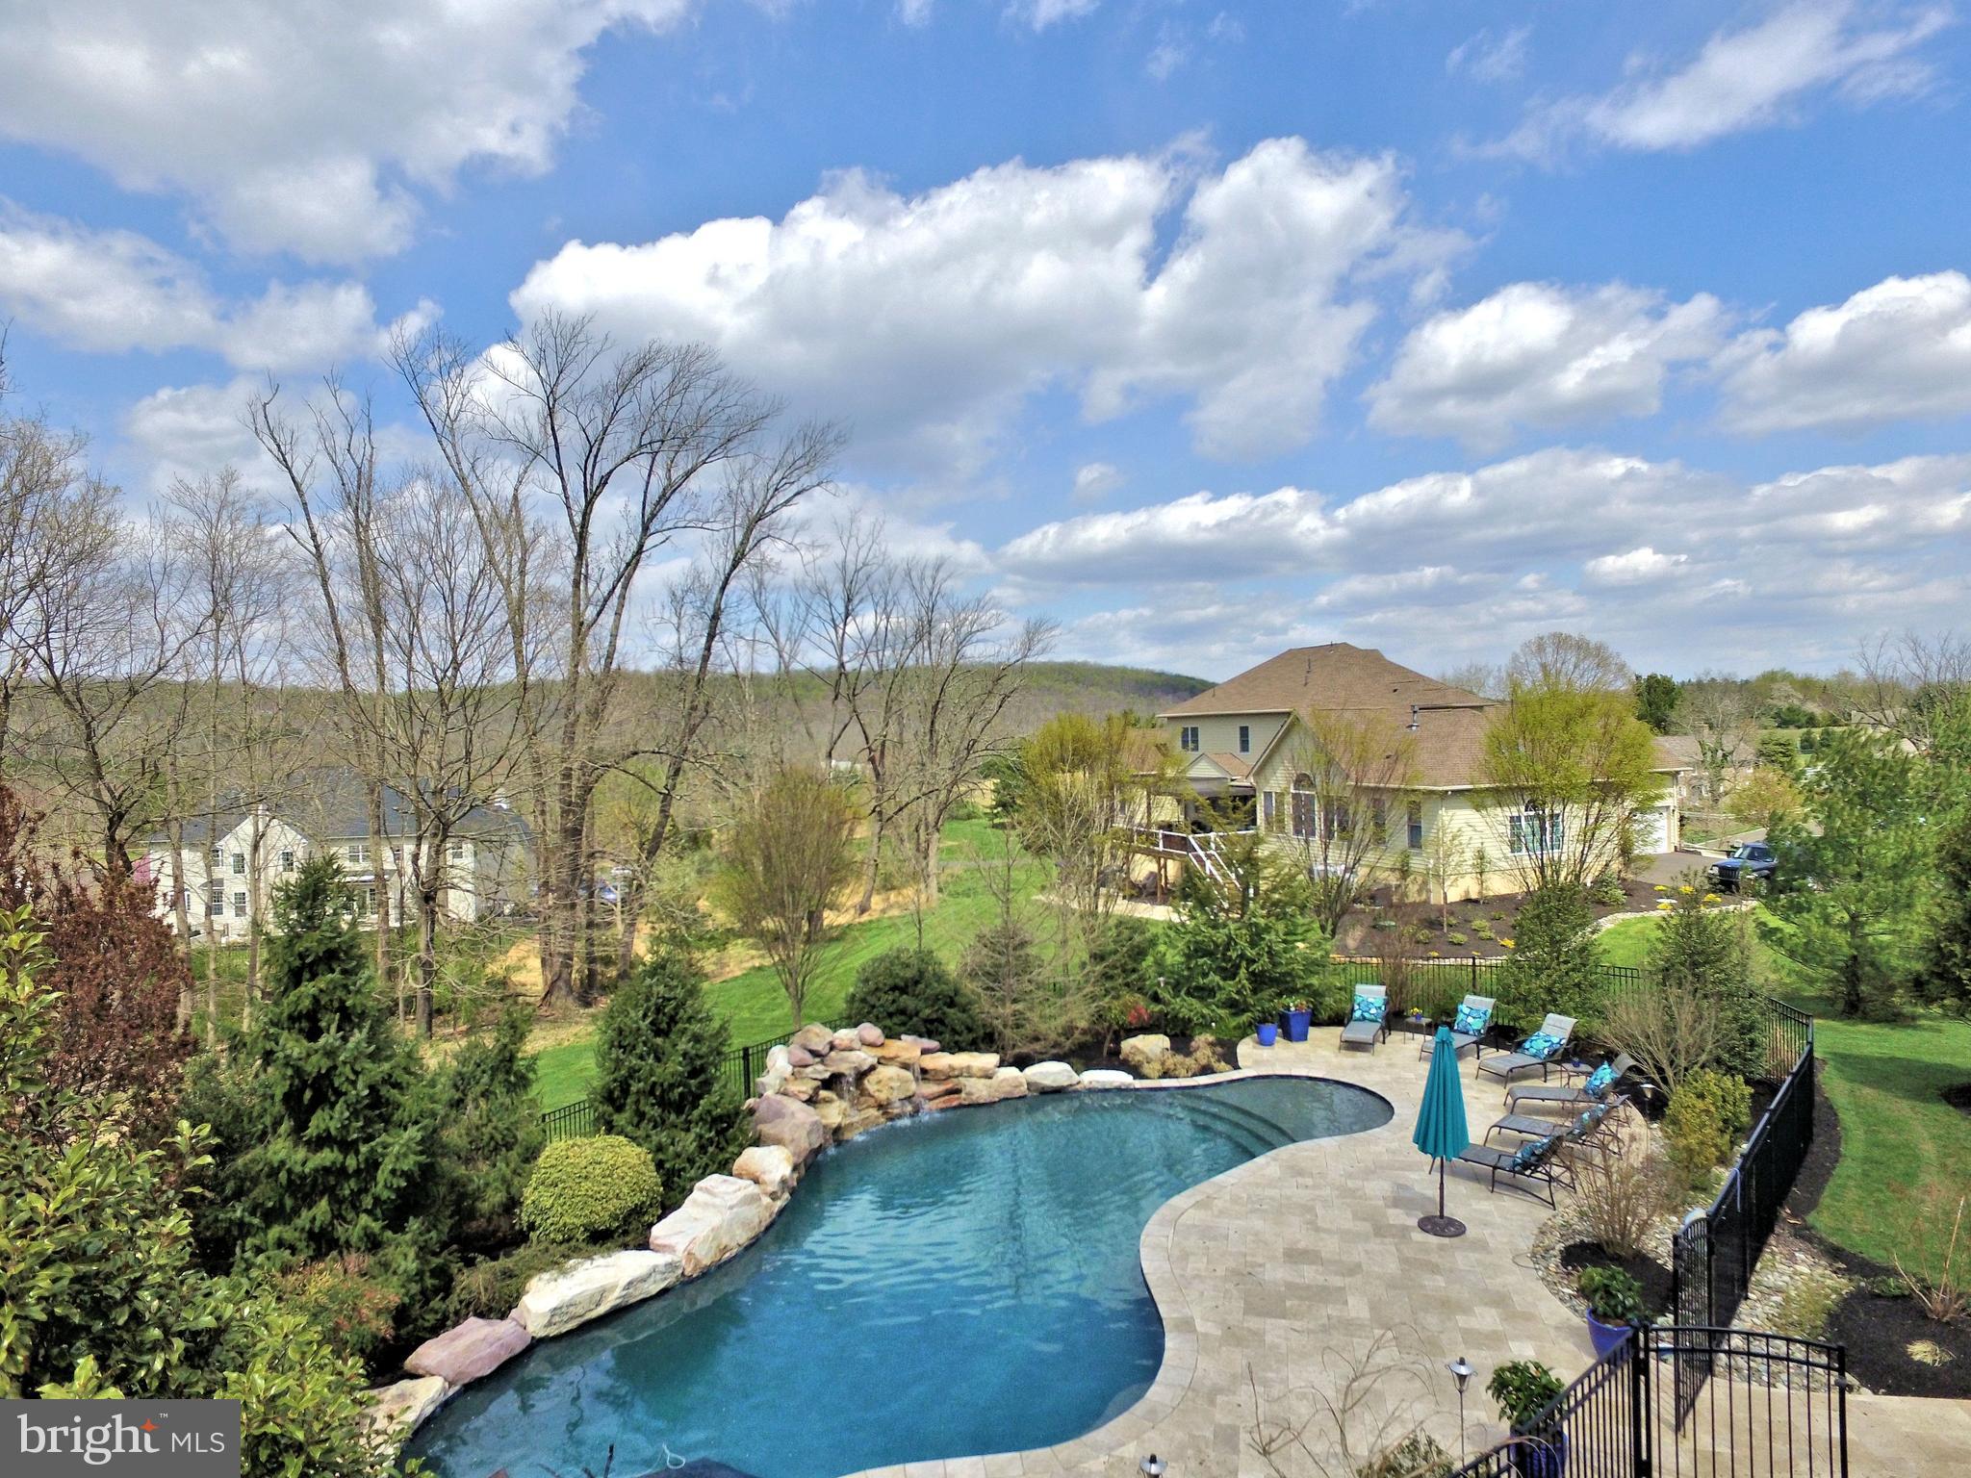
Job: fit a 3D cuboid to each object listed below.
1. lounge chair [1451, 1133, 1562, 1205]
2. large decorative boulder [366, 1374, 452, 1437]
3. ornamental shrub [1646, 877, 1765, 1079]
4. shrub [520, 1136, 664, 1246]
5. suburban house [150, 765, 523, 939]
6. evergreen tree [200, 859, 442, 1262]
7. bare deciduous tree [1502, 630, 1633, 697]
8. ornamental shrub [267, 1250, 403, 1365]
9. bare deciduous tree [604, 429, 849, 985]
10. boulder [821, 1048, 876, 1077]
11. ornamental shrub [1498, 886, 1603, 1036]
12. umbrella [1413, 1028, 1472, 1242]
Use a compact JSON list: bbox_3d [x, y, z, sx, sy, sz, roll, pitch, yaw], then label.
[{"bbox_3d":[6.677,5.321,14.737,0.700,0.860,1.717,-2,1,-42],"label":"lounge chair"},{"bbox_3d":[-5.630,6.469,11.000,0.700,0.360,0.800,-1,1,6],"label":"large decorative boulder"},{"bbox_3d":[12.227,4.036,19.423,2.050,3.300,2.000,-1,0,0],"label":"ornamental shrub"},{"bbox_3d":[-5.113,5.747,14.800,1.820,1.076,1.750,-2,1,0],"label":"shrub"},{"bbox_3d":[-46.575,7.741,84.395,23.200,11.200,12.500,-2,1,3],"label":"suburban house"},{"bbox_3d":[-7.480,3.526,12.731,2.650,4.450,2.600,-2,1,-31],"label":"evergreen tree"},{"bbox_3d":[53.884,-3.283,105.000,12.000,13.450,12.000,-2,1,0],"label":"bare deciduous tree"},{"bbox_3d":[-6.257,5.487,10.952,1.220,0.920,1.100,-2,1,-31],"label":"ornamental shrub"},{"bbox_3d":[-9.512,-1.431,41.500,8.600,20.200,7.000,-1,0,0],"label":"bare deciduous tree"},{"bbox_3d":[-2.166,5.140,18.100,0.860,0.340,0.600,-1,0,6],"label":"boulder"},{"bbox_3d":[11.132,4.390,22.400,2.050,3.053,2.000,-2,1,0],"label":"ornamental shrub"},{"bbox_3d":[5.492,4.619,13.676,0.640,2.400,0.640,-1,0,0],"label":"umbrella"}]

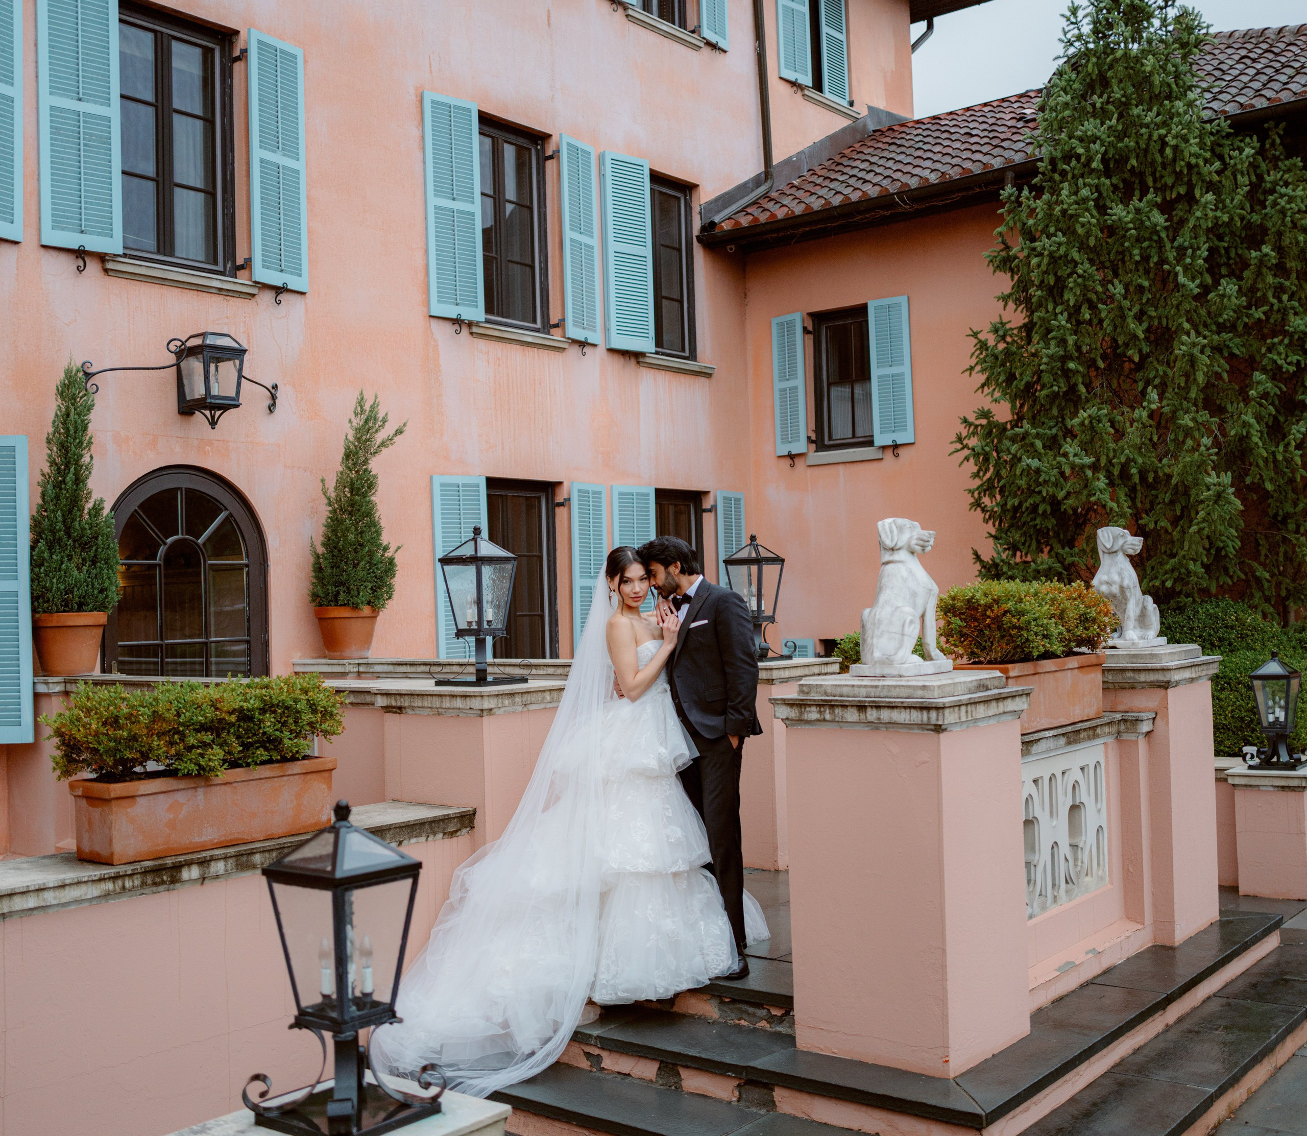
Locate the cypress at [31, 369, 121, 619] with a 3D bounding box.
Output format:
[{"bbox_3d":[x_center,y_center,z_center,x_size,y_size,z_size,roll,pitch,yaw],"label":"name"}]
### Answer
[{"bbox_3d":[-3.527,-0.486,9.300,0.530,1.540,0.530,-2,-1,38],"label":"cypress"}]

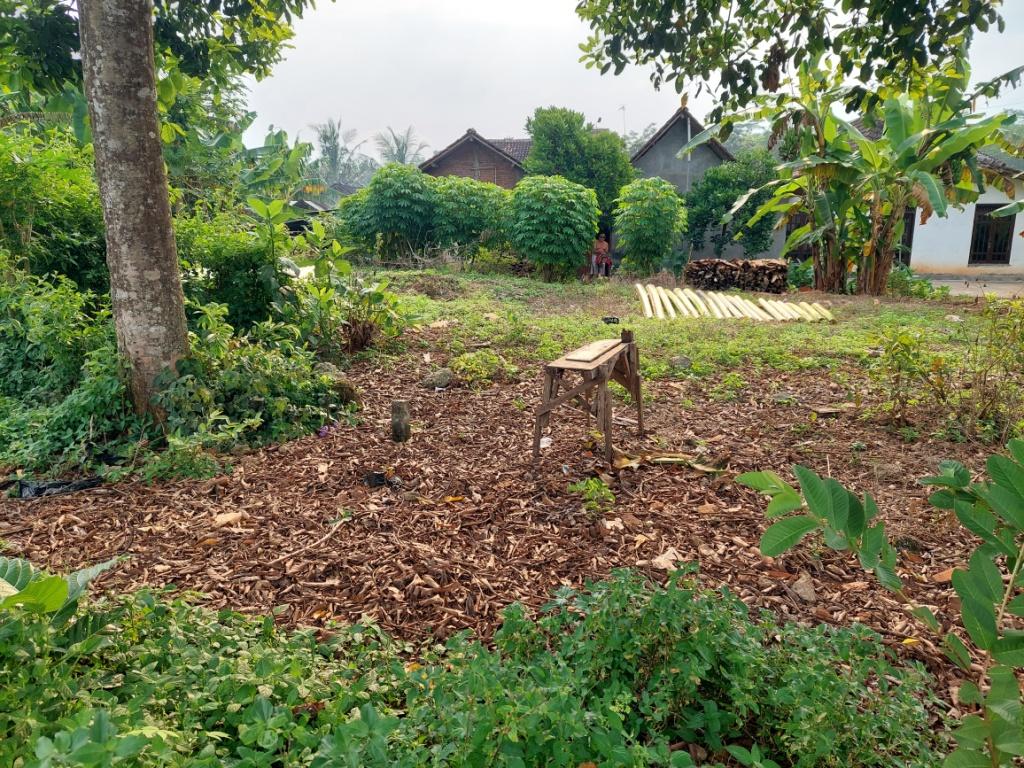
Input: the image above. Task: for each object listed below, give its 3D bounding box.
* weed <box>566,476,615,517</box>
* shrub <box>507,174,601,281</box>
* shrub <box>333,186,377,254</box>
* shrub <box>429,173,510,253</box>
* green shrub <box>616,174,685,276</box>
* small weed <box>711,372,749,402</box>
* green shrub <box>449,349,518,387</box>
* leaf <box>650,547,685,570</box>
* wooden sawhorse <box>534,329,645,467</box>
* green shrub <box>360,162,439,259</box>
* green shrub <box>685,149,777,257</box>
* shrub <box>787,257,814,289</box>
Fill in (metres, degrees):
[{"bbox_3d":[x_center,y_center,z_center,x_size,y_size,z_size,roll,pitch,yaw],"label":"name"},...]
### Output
[{"bbox_3d":[0.446,0.619,3.980,0.240,0.190,0.220,0,12,0],"label":"weed"},{"bbox_3d":[1.070,-4.034,18.300,2.200,2.650,2.150,0,12,0],"label":"shrub"},{"bbox_3d":[-4.896,-5.181,22.500,1.700,2.200,1.700,0,12,0],"label":"shrub"},{"bbox_3d":[-1.379,-5.252,22.000,2.500,2.600,2.200,0,12,0],"label":"shrub"},{"bbox_3d":[3.796,-4.375,19.600,1.850,2.650,1.800,0,12,0],"label":"green shrub"},{"bbox_3d":[1.945,0.022,6.350,0.320,0.200,0.280,0,12,0],"label":"small weed"},{"bbox_3d":[-0.285,-0.175,7.100,0.620,0.310,0.520,0,12,0],"label":"green shrub"},{"bbox_3d":[0.742,0.840,3.400,0.155,0.045,0.120,0,12,0],"label":"leaf"},{"bbox_3d":[0.553,0.039,5.048,0.530,0.770,0.830,6,14,25],"label":"wooden sawhorse"},{"bbox_3d":[-3.376,-5.163,21.500,2.300,2.900,2.200,0,12,0],"label":"green shrub"},{"bbox_3d":[6.309,-5.125,20.500,2.600,3.350,2.300,0,12,0],"label":"green shrub"},{"bbox_3d":[6.728,-2.591,16.500,0.700,0.720,0.600,0,12,0],"label":"shrub"}]

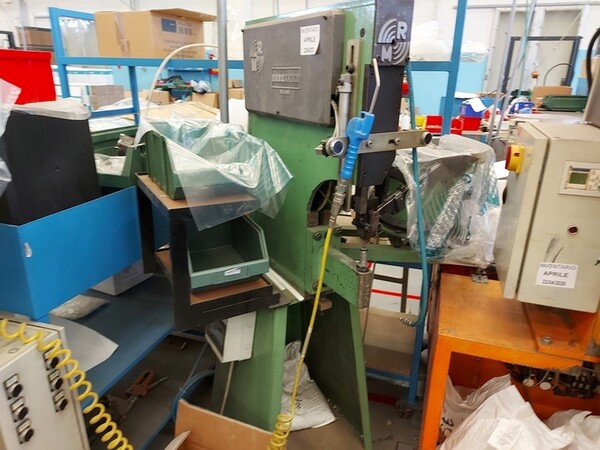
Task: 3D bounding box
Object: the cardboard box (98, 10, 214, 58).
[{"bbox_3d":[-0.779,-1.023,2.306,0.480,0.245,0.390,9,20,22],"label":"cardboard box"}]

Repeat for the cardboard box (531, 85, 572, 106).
[{"bbox_3d":[3.110,-1.608,5.242,0.440,0.250,0.320,8,20,19],"label":"cardboard box"}]

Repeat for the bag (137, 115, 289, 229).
[{"bbox_3d":[-0.316,-0.214,1.485,0.450,0.290,0.420,-10,21,-29],"label":"bag"}]

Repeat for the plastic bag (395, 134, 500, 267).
[{"bbox_3d":[0.663,-0.148,1.908,0.400,0.490,0.400,8,20,19],"label":"plastic bag"}]

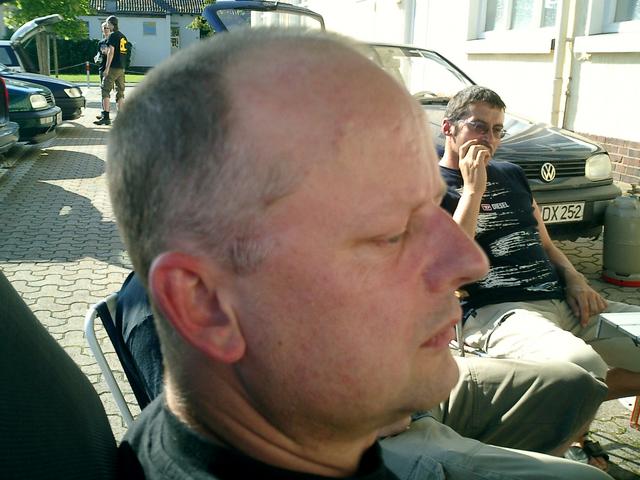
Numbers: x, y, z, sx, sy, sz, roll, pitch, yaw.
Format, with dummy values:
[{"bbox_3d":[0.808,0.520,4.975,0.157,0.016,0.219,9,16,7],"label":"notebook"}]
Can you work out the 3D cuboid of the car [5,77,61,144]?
[{"bbox_3d":[-5.265,-1.738,8.019,4.020,1.420,1.700,-3,16,-13],"label":"car"}]

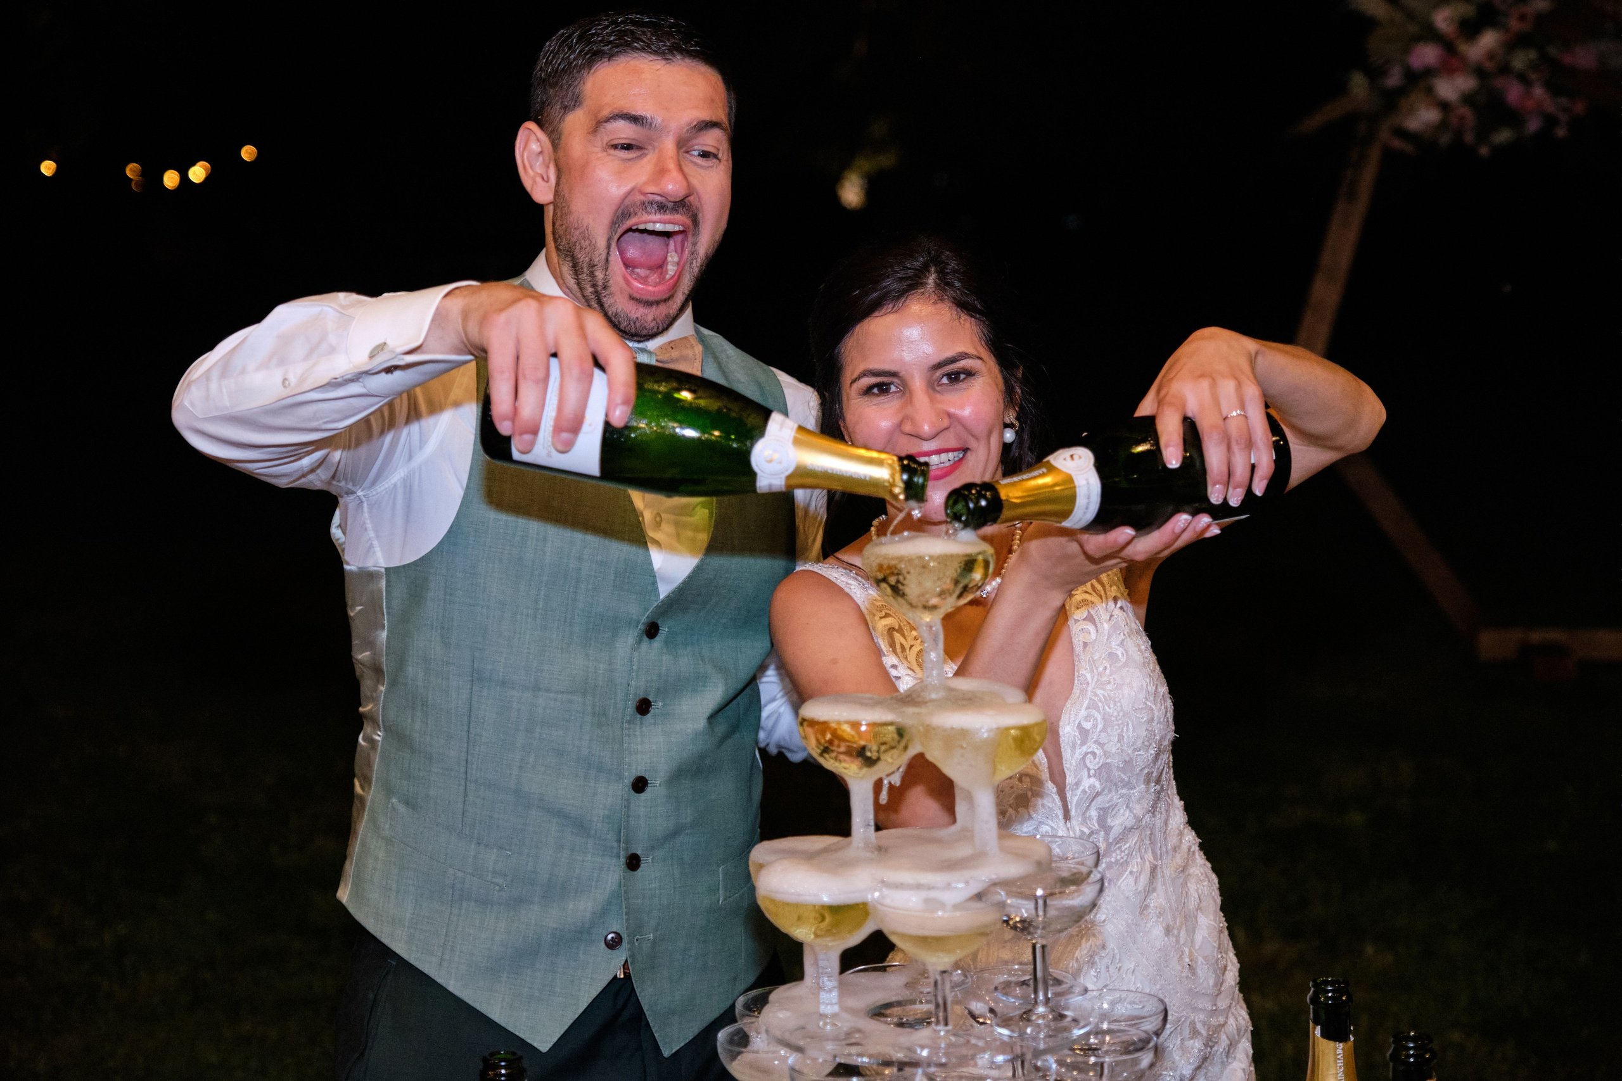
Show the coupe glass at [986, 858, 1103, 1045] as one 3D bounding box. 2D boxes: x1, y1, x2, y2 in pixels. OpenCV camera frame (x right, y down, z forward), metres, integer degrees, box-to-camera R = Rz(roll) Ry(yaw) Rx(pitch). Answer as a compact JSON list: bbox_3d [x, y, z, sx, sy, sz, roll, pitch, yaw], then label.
[{"bbox_3d":[0.165,0.296,1.944,0.094,0.109,0.094,-2,5,0],"label":"coupe glass"}]

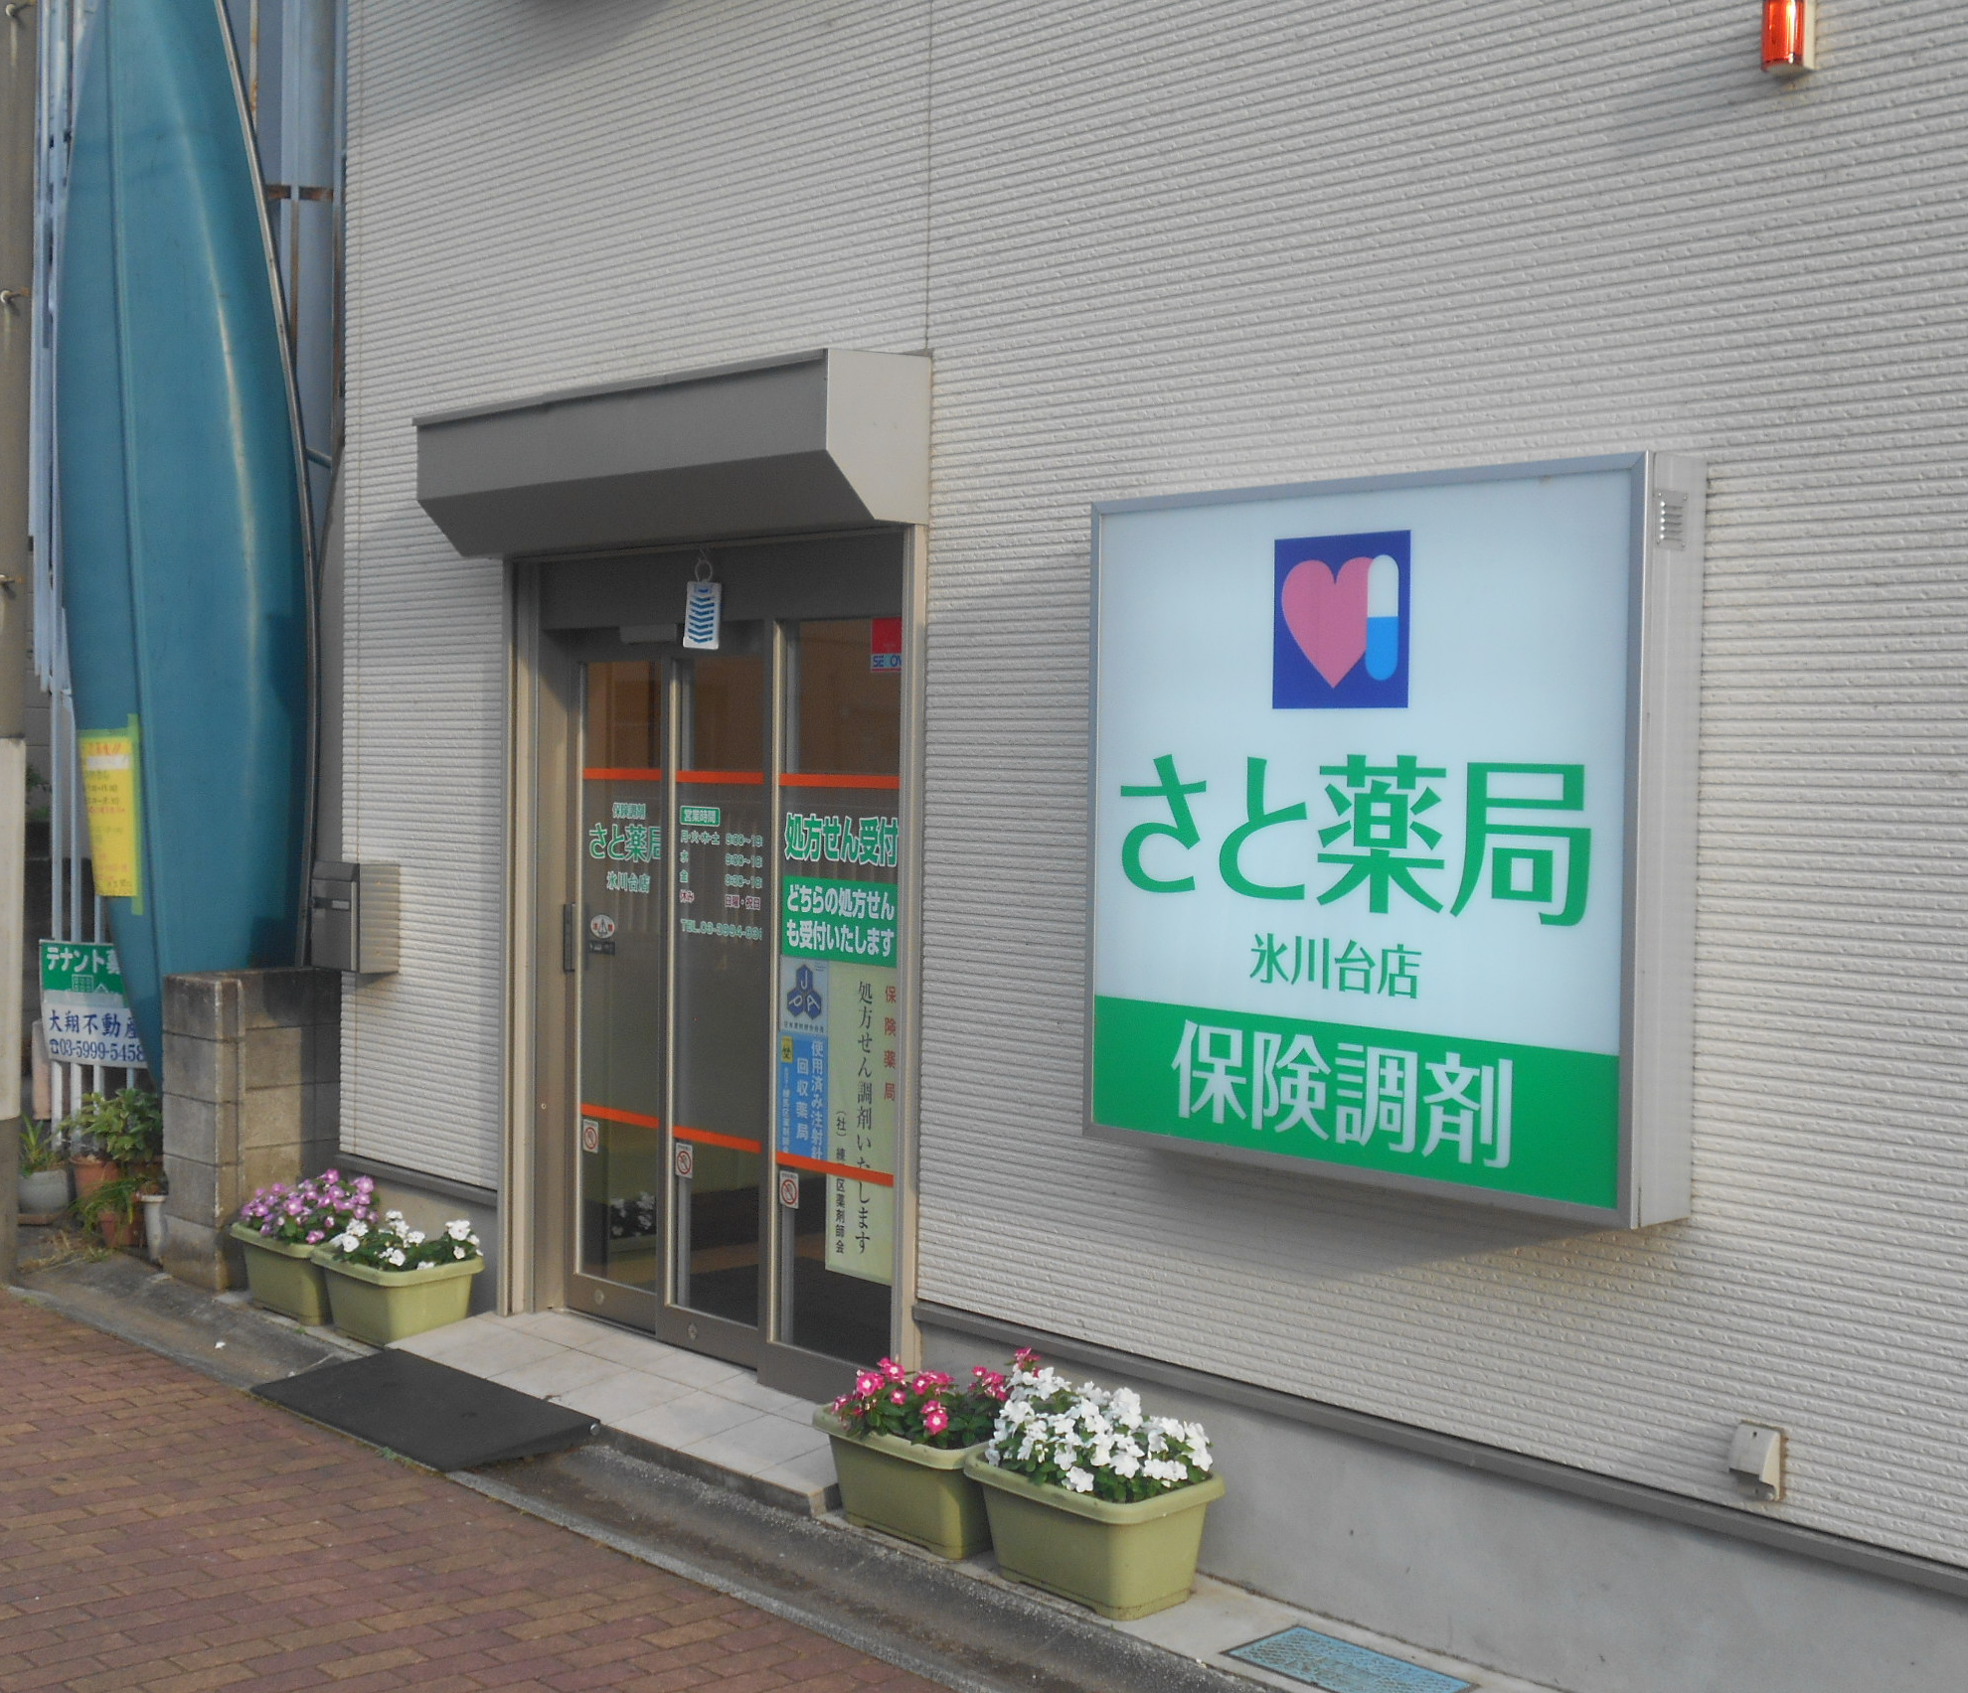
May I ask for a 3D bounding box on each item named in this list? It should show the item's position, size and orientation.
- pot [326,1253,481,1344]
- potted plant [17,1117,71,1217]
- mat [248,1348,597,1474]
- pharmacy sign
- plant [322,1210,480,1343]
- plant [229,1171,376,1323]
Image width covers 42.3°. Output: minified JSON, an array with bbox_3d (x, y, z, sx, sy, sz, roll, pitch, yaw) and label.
[{"bbox_3d":[-1.730,1.341,7.516,0.326,0.245,0.518,-1,3,-42],"label":"pot"},{"bbox_3d":[-3.496,1.181,9.380,0.260,0.385,0.260,-1,3,-42],"label":"potted plant"},{"bbox_3d":[-1.492,1.473,6.700,0.390,0.090,1.040,-1,3,-42],"label":"mat"},{"bbox_3d":[0.751,-0.033,4.970,0.200,1.344,1.353,-1,3,-42],"label":"pharmacy sign"},{"bbox_3d":[-1.729,1.271,7.513,0.326,0.385,0.518,-1,3,-42],"label":"plant"},{"bbox_3d":[-2.088,1.230,7.900,0.326,0.430,0.518,-1,3,-42],"label":"plant"}]

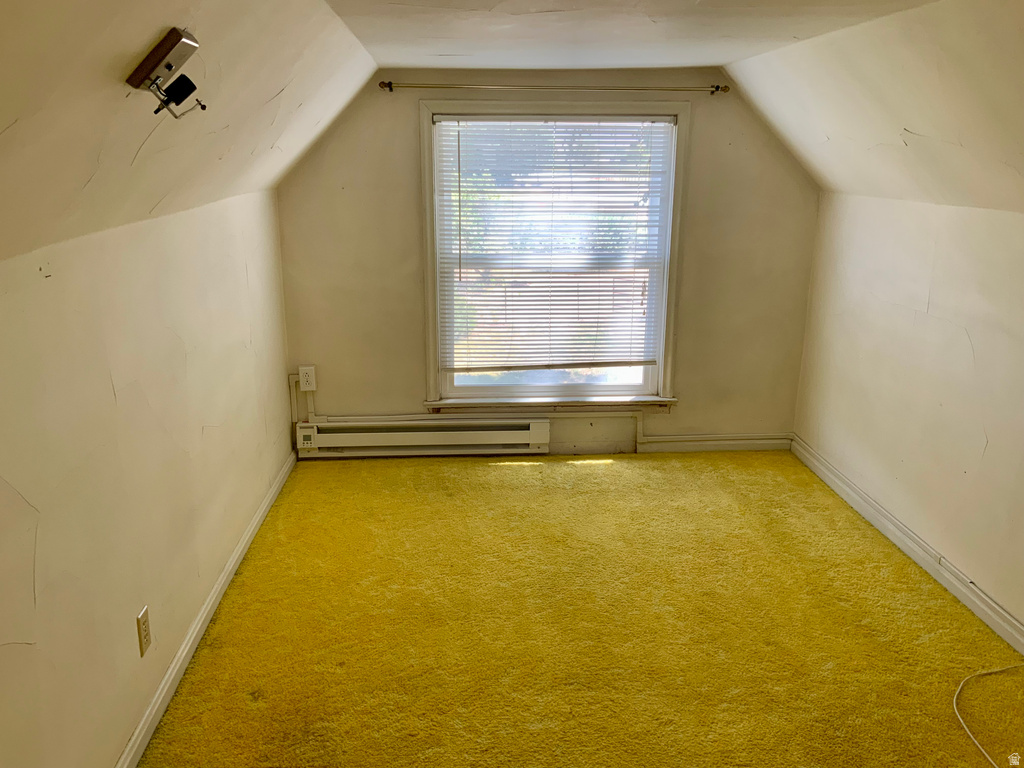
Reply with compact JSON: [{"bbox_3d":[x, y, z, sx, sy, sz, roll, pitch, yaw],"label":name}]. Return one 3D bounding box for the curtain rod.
[{"bbox_3d":[0.194,-1.320,3.828,1.554,0.048,0.085,-1,15,-3],"label":"curtain rod"}]

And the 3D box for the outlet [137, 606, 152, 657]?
[{"bbox_3d":[-0.950,0.642,2.227,0.010,0.114,0.070,-1,15,-3],"label":"outlet"}]

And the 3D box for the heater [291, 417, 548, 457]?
[{"bbox_3d":[-0.427,0.258,4.229,1.223,0.175,0.072,-1,15,-3],"label":"heater"}]

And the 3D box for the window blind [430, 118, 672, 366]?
[{"bbox_3d":[0.201,-0.648,4.072,1.118,1.193,0.045,-1,15,-3],"label":"window blind"}]

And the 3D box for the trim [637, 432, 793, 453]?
[{"bbox_3d":[1.034,0.302,4.376,0.796,0.095,0.020,-1,15,-3],"label":"trim"}]

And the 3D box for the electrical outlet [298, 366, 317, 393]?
[{"bbox_3d":[-0.978,-0.029,4.132,0.071,0.117,0.042,-1,15,-3],"label":"electrical outlet"}]

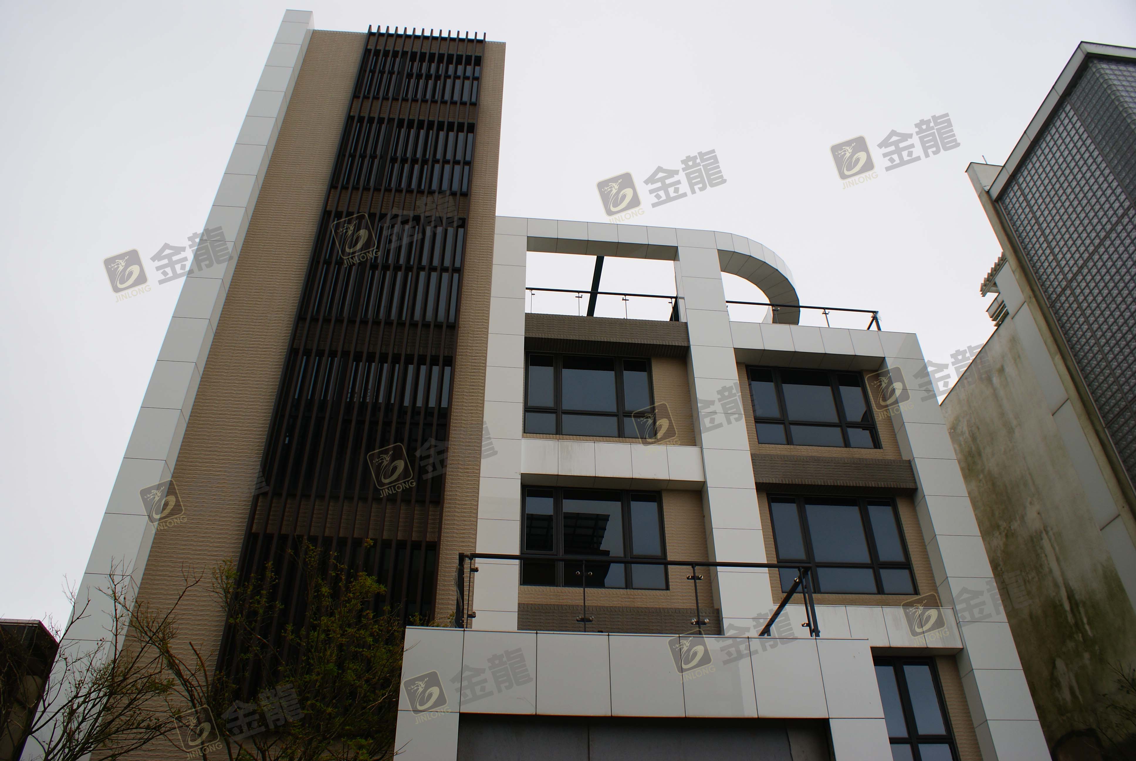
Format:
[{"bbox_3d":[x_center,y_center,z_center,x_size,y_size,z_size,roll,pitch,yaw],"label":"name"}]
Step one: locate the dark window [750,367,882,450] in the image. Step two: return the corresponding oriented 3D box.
[{"bbox_3d":[5.492,0.586,19.226,2.783,2.122,0.120,3,-36,-5],"label":"dark window"}]

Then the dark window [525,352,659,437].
[{"bbox_3d":[0.478,0.330,18.807,2.846,2.158,0.120,3,-36,-5],"label":"dark window"}]

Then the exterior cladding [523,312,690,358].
[{"bbox_3d":[0.871,-1.016,19.376,3.734,0.699,0.464,3,-37,-5],"label":"exterior cladding"}]

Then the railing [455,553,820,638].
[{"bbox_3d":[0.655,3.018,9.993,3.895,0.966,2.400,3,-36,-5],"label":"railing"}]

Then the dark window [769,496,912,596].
[{"bbox_3d":[5.464,3.248,17.107,2.843,2.156,0.130,3,-37,-5],"label":"dark window"}]

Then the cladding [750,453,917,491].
[{"bbox_3d":[5.493,1.961,17.841,3.619,0.699,0.308,3,-37,-5],"label":"cladding"}]

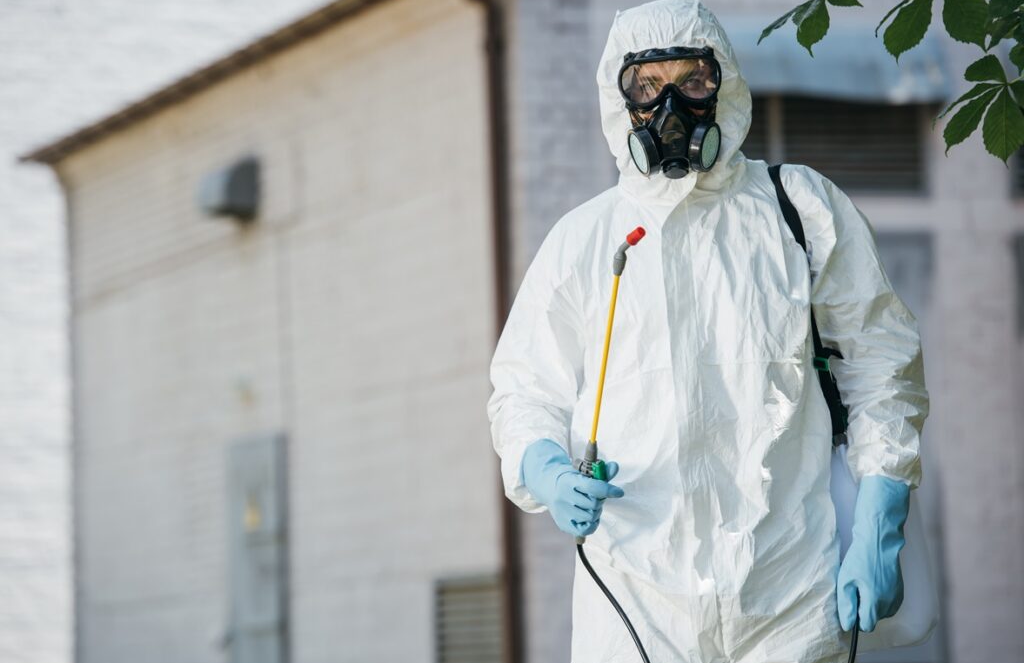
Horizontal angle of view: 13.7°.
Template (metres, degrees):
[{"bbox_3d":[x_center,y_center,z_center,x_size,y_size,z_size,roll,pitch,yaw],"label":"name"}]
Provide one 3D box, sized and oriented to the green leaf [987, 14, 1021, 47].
[{"bbox_3d":[0.749,-0.458,6.500,0.018,0.072,0.040,33,-14,50],"label":"green leaf"}]

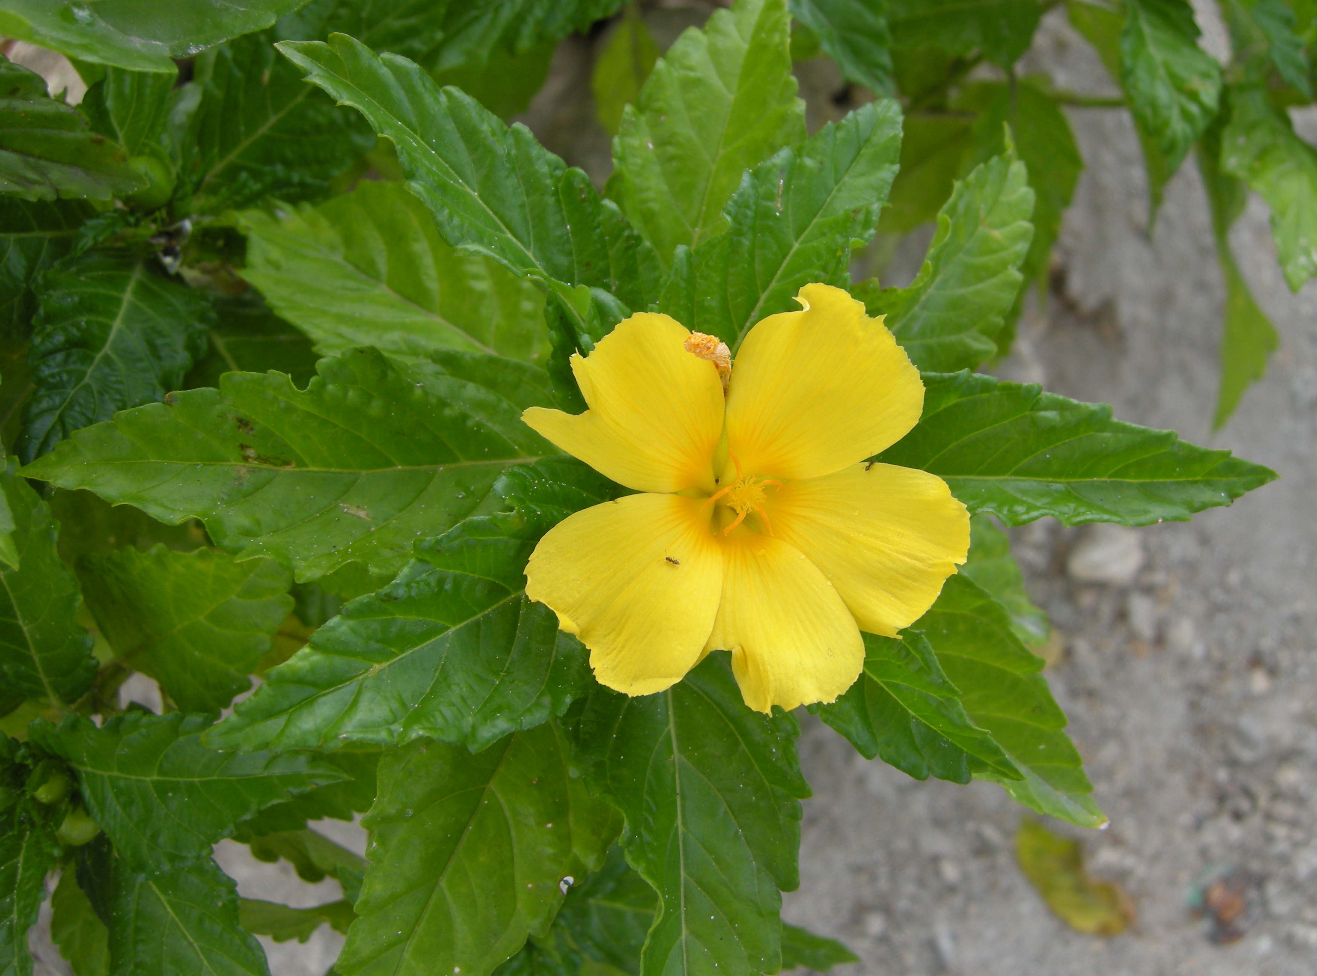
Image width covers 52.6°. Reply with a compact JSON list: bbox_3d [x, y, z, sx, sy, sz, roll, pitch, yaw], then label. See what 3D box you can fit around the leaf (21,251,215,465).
[{"bbox_3d":[-0.126,-0.030,0.310,0.037,0.012,0.050,34,87,16],"label":"leaf"}]

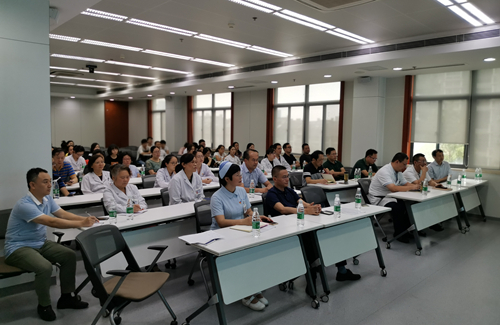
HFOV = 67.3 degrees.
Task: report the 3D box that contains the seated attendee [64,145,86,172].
[{"bbox_3d":[-3.176,0.307,6.987,0.500,1.240,0.740,-4,7,-44],"label":"seated attendee"}]

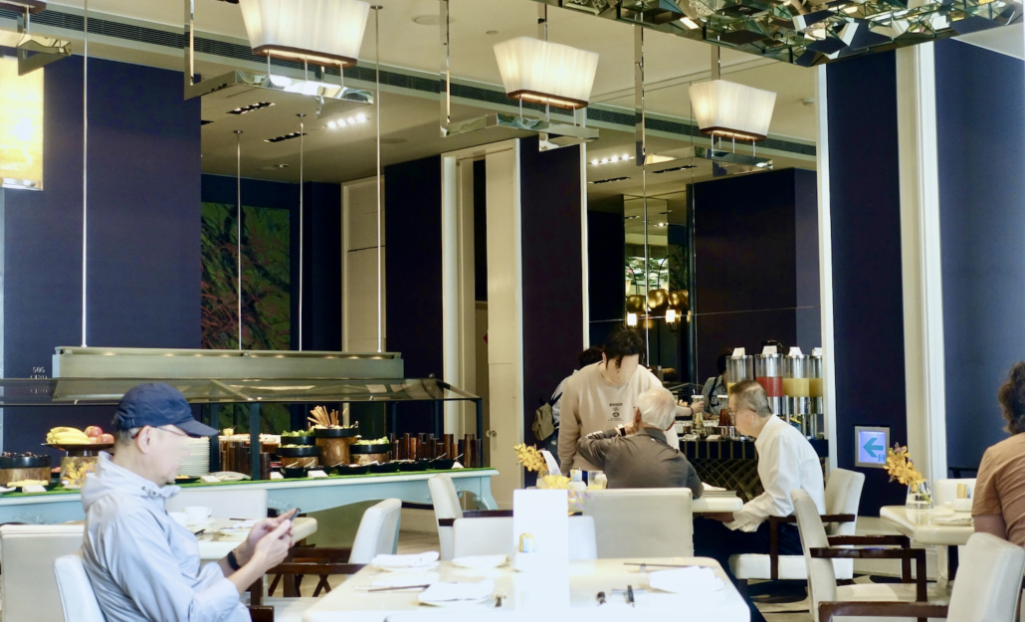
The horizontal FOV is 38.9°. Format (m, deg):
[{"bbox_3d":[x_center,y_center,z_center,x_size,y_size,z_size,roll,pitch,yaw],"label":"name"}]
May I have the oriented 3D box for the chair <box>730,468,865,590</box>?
[{"bbox_3d":[1.373,1.207,7.128,0.640,0.845,0.560,-1,-3,3],"label":"chair"}]

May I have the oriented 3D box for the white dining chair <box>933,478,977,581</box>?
[{"bbox_3d":[2.077,1.133,6.067,0.560,0.845,0.640,-1,-4,3],"label":"white dining chair"}]

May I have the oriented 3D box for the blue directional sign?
[{"bbox_3d":[2.434,0.921,9.814,0.040,0.280,0.270,3,-5,-43],"label":"blue directional sign"}]

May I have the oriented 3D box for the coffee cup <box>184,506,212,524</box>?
[{"bbox_3d":[-1.183,0.767,5.465,0.108,0.068,0.092,-1,-3,0],"label":"coffee cup"}]

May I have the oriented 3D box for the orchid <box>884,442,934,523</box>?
[{"bbox_3d":[1.591,0.666,5.839,0.190,0.270,0.140,-1,-3,0],"label":"orchid"}]

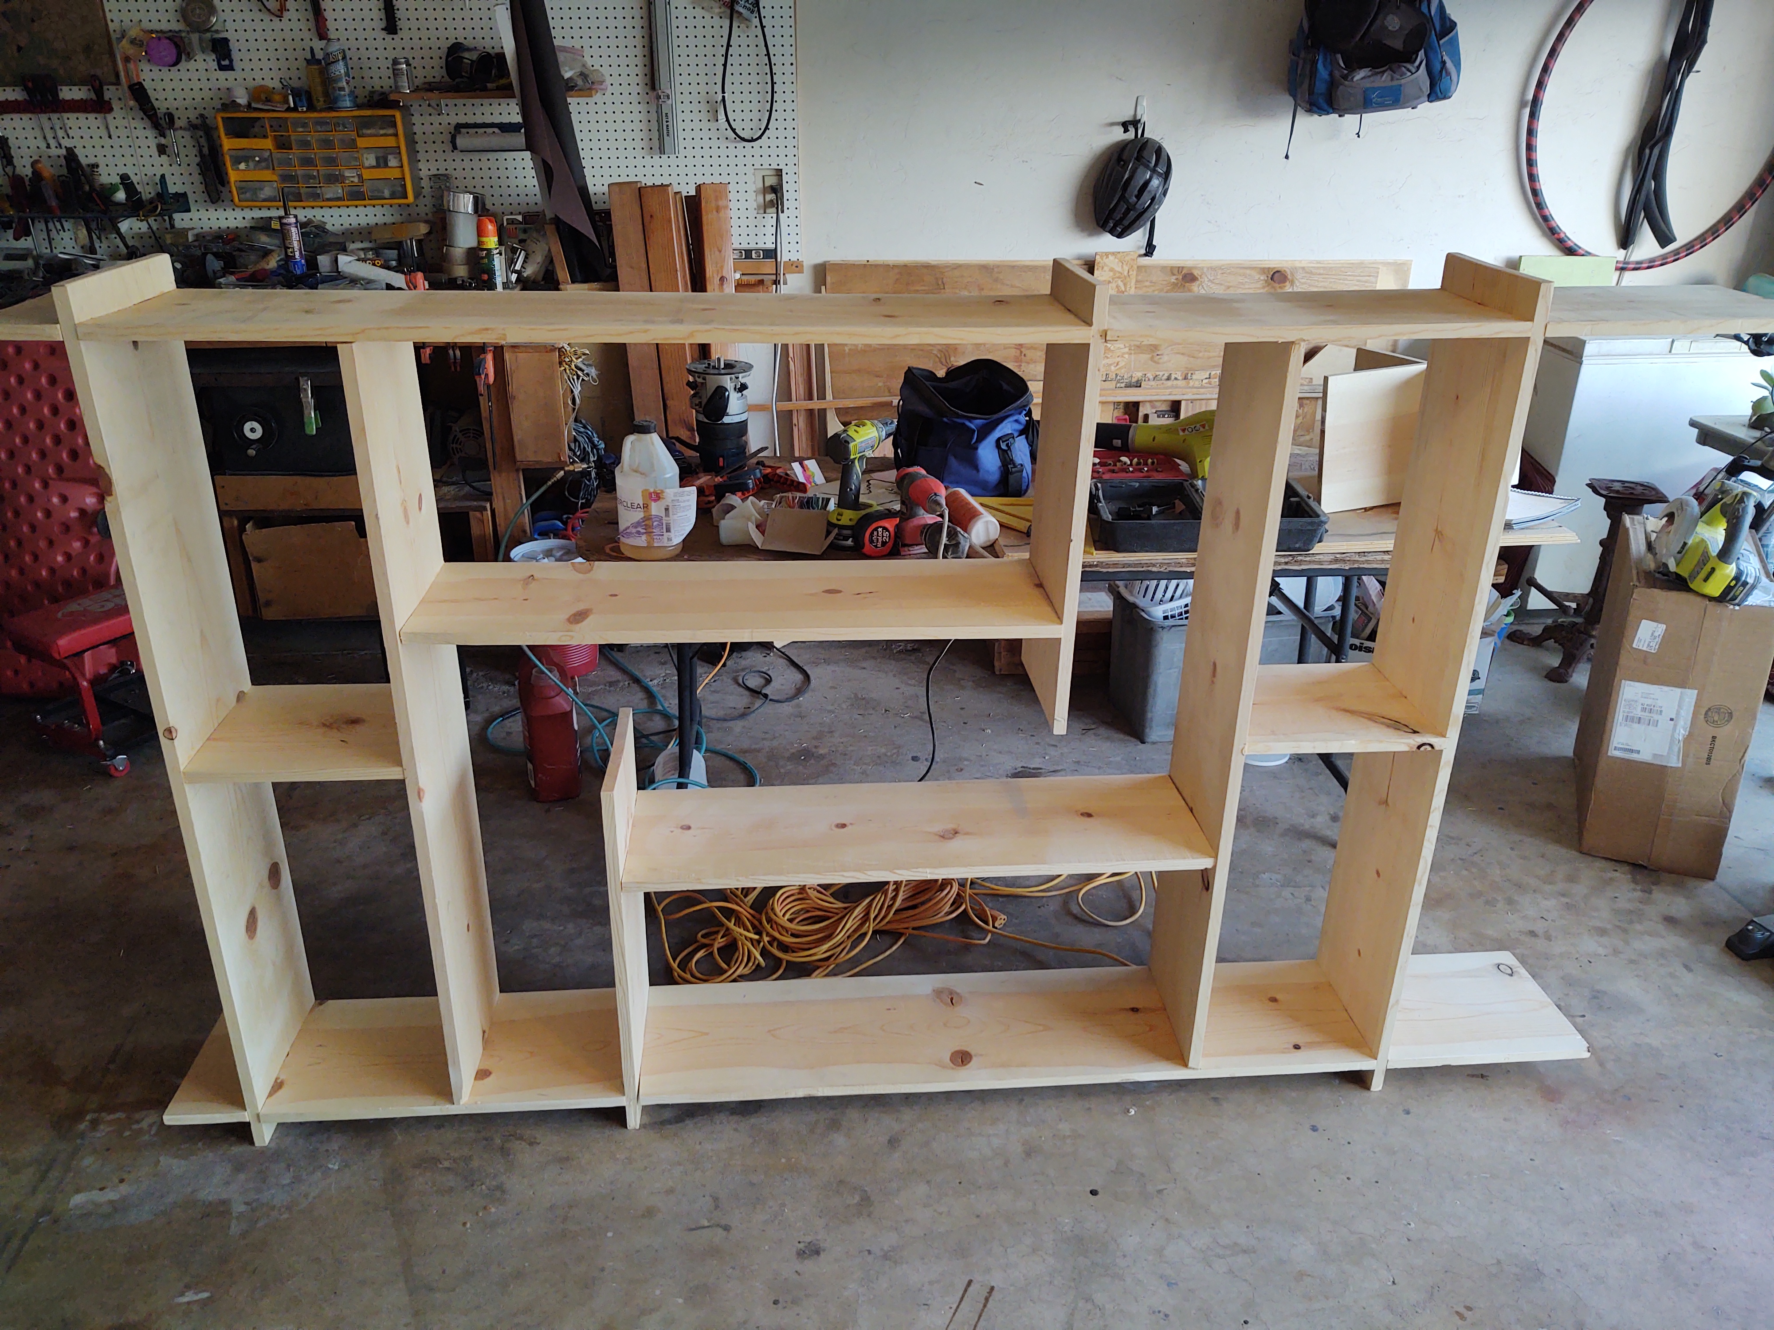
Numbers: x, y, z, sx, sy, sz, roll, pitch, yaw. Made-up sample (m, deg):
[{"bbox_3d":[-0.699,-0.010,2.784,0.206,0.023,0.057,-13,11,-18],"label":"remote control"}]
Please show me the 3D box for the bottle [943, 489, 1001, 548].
[{"bbox_3d":[0.154,-0.311,2.748,0.062,0.062,0.210,-7,33,-17],"label":"bottle"}]

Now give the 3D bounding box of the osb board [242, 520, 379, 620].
[{"bbox_3d":[-1.685,-0.281,4.149,0.435,0.295,0.018,-1,25,-4],"label":"osb board"}]

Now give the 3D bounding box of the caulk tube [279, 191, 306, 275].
[{"bbox_3d":[-1.630,-1.178,3.800,0.050,0.265,0.050,-1,25,1],"label":"caulk tube"}]

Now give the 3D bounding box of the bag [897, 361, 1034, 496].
[{"bbox_3d":[0.175,-0.539,3.052,0.200,0.265,0.270,-22,33,-40],"label":"bag"}]

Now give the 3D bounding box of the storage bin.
[{"bbox_3d":[0.868,-0.020,3.717,0.485,0.345,0.340,-4,25,-10],"label":"storage bin"}]

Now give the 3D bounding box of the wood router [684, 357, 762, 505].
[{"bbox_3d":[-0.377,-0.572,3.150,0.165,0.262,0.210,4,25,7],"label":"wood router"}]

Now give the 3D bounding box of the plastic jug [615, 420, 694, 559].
[{"bbox_3d":[-0.452,-0.344,2.653,0.127,0.257,0.124,7,25,14],"label":"plastic jug"}]

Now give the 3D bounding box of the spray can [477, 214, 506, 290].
[{"bbox_3d":[-1.152,-1.193,4.030,0.065,0.235,0.065,1,25,0],"label":"spray can"}]

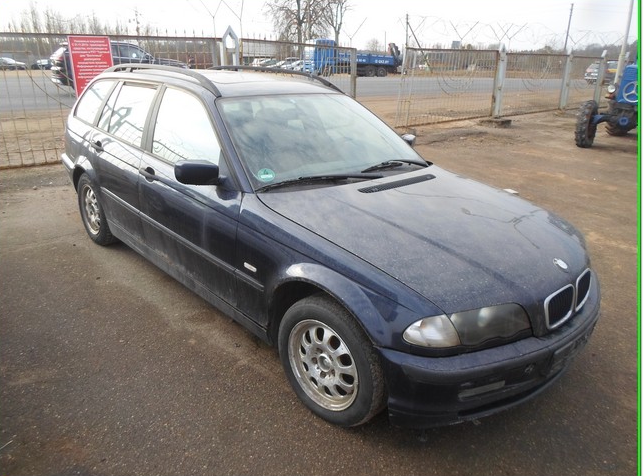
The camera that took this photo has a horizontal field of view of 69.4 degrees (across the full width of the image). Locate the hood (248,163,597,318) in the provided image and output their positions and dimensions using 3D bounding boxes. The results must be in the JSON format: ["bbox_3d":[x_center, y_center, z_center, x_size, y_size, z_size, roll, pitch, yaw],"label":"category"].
[{"bbox_3d":[0.659,-0.056,2.338,1.440,0.330,1.290,-17,35,-41],"label":"hood"}]

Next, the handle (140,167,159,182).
[{"bbox_3d":[-1.040,-0.375,2.750,0.055,0.060,0.210,-17,29,-41],"label":"handle"}]

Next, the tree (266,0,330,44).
[{"bbox_3d":[-2.721,-24.849,54.648,7.600,9.800,7.200,1,21,-3],"label":"tree"}]

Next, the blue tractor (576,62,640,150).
[{"bbox_3d":[6.837,-3.154,9.253,1.950,2.650,3.800,20,28,39],"label":"blue tractor"}]

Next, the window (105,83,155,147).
[{"bbox_3d":[-1.295,-0.856,3.114,0.760,0.370,0.060,22,-1,41],"label":"window"}]

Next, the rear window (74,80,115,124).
[{"bbox_3d":[-1.719,-1.036,3.530,0.620,0.340,0.060,22,2,41],"label":"rear window"}]

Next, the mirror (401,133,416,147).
[{"bbox_3d":[0.645,-0.721,3.461,0.210,0.135,0.120,-17,29,-41],"label":"mirror"}]

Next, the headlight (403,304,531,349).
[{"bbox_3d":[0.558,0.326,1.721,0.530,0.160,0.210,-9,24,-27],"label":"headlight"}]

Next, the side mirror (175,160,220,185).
[{"bbox_3d":[-0.603,-0.316,2.273,0.220,0.140,0.120,-17,29,-41],"label":"side mirror"}]

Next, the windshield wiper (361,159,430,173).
[{"bbox_3d":[0.479,-0.463,2.942,0.600,0.070,0.100,-17,29,-41],"label":"windshield wiper"}]

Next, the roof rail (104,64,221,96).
[{"bbox_3d":[-1.143,-1.092,3.158,0.070,0.120,1.680,-17,29,-41],"label":"roof rail"}]

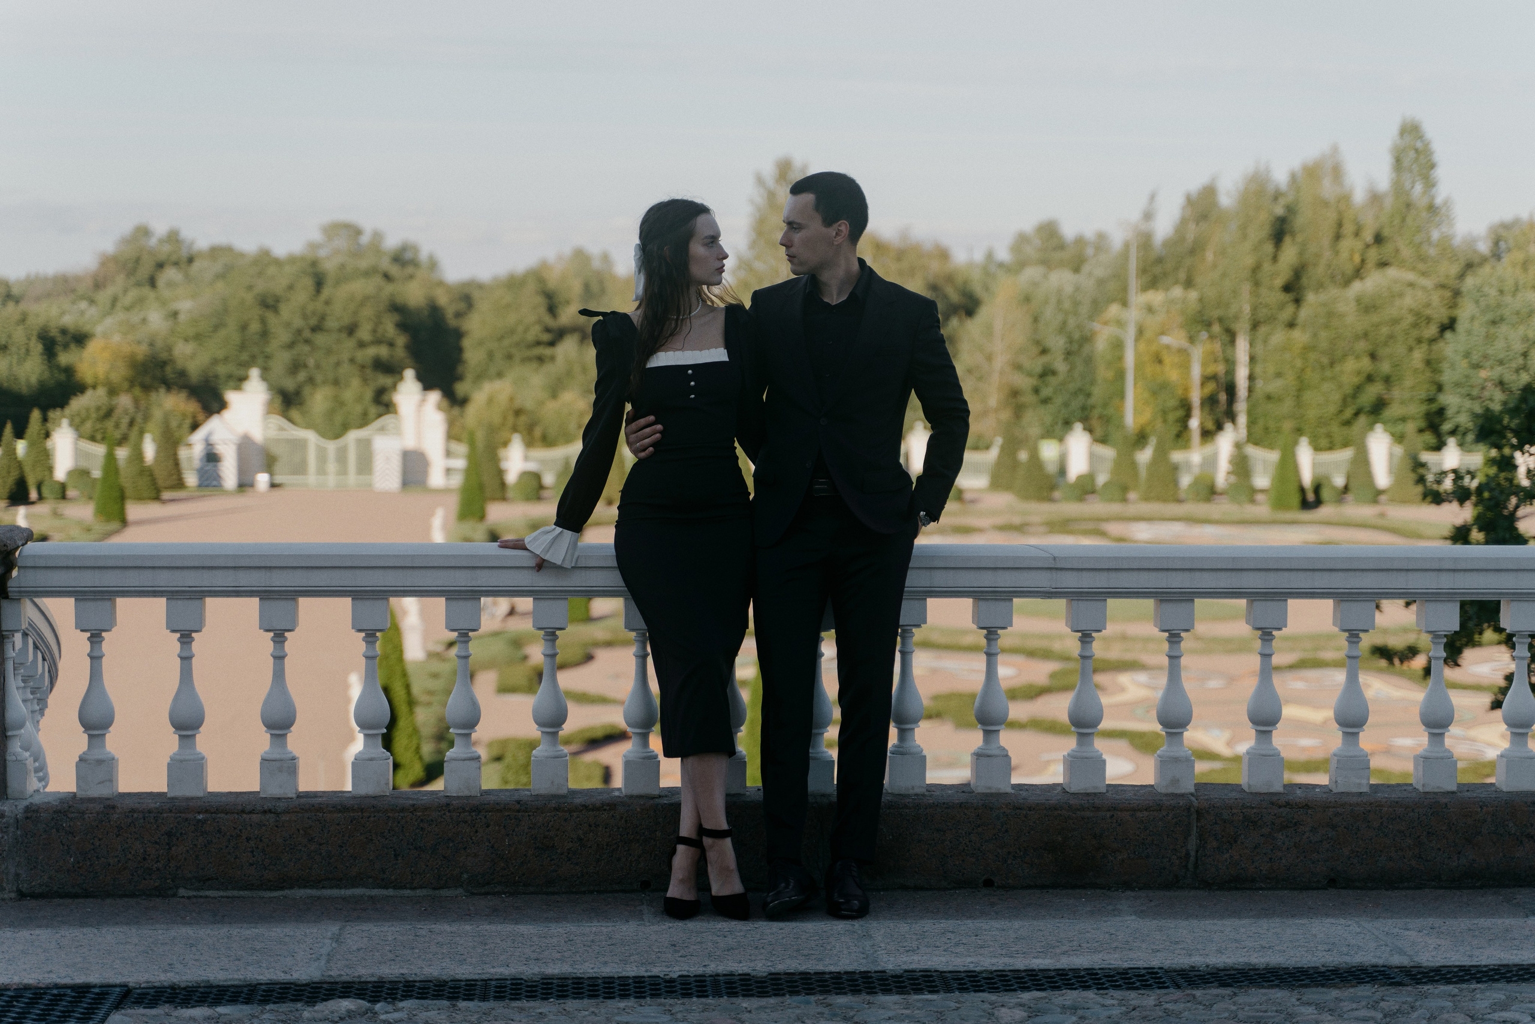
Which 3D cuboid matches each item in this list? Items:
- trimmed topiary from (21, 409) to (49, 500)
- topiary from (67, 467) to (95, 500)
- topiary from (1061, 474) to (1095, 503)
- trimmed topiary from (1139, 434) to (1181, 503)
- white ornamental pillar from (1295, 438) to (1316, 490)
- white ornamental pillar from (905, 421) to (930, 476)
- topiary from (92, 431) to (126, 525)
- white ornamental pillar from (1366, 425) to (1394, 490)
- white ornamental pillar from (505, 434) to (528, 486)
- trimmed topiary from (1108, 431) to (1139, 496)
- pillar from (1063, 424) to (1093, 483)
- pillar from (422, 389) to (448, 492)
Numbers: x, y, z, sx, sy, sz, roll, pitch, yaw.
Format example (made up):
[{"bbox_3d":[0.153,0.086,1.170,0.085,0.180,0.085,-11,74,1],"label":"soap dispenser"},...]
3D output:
[{"bbox_3d":[-29.642,-2.477,120.754,1.214,3.336,1.214,0,4,-3],"label":"trimmed topiary"},{"bbox_3d":[-28.516,-1.216,123.944,1.143,1.301,1.143,0,3,-5],"label":"topiary"},{"bbox_3d":[12.287,-0.956,118.001,1.304,1.074,1.304,0,4,-3],"label":"topiary"},{"bbox_3d":[15.588,-1.792,118.305,1.546,2.733,1.546,0,4,-3],"label":"trimmed topiary"},{"bbox_3d":[22.700,-2.051,126.293,0.811,2.239,0.811,0,4,-3],"label":"white ornamental pillar"},{"bbox_3d":[6.369,-2.400,125.536,1.134,2.882,1.134,0,4,-3],"label":"white ornamental pillar"},{"bbox_3d":[-23.992,-1.232,108.724,1.133,3.256,1.133,0,3,-5],"label":"topiary"},{"bbox_3d":[28.372,-2.506,138.019,1.054,3.133,1.054,0,3,-5],"label":"white ornamental pillar"},{"bbox_3d":[-10.479,-2.136,124.798,0.852,2.293,0.852,0,4,-3],"label":"white ornamental pillar"},{"bbox_3d":[15.753,-2.111,131.588,1.476,2.911,1.476,0,3,-5],"label":"trimmed topiary"},{"bbox_3d":[14.288,-2.563,137.336,1.132,3.090,1.132,0,3,-5],"label":"pillar"},{"bbox_3d":[-14.844,-3.192,133.158,1.232,4.359,1.232,0,3,-5],"label":"pillar"}]

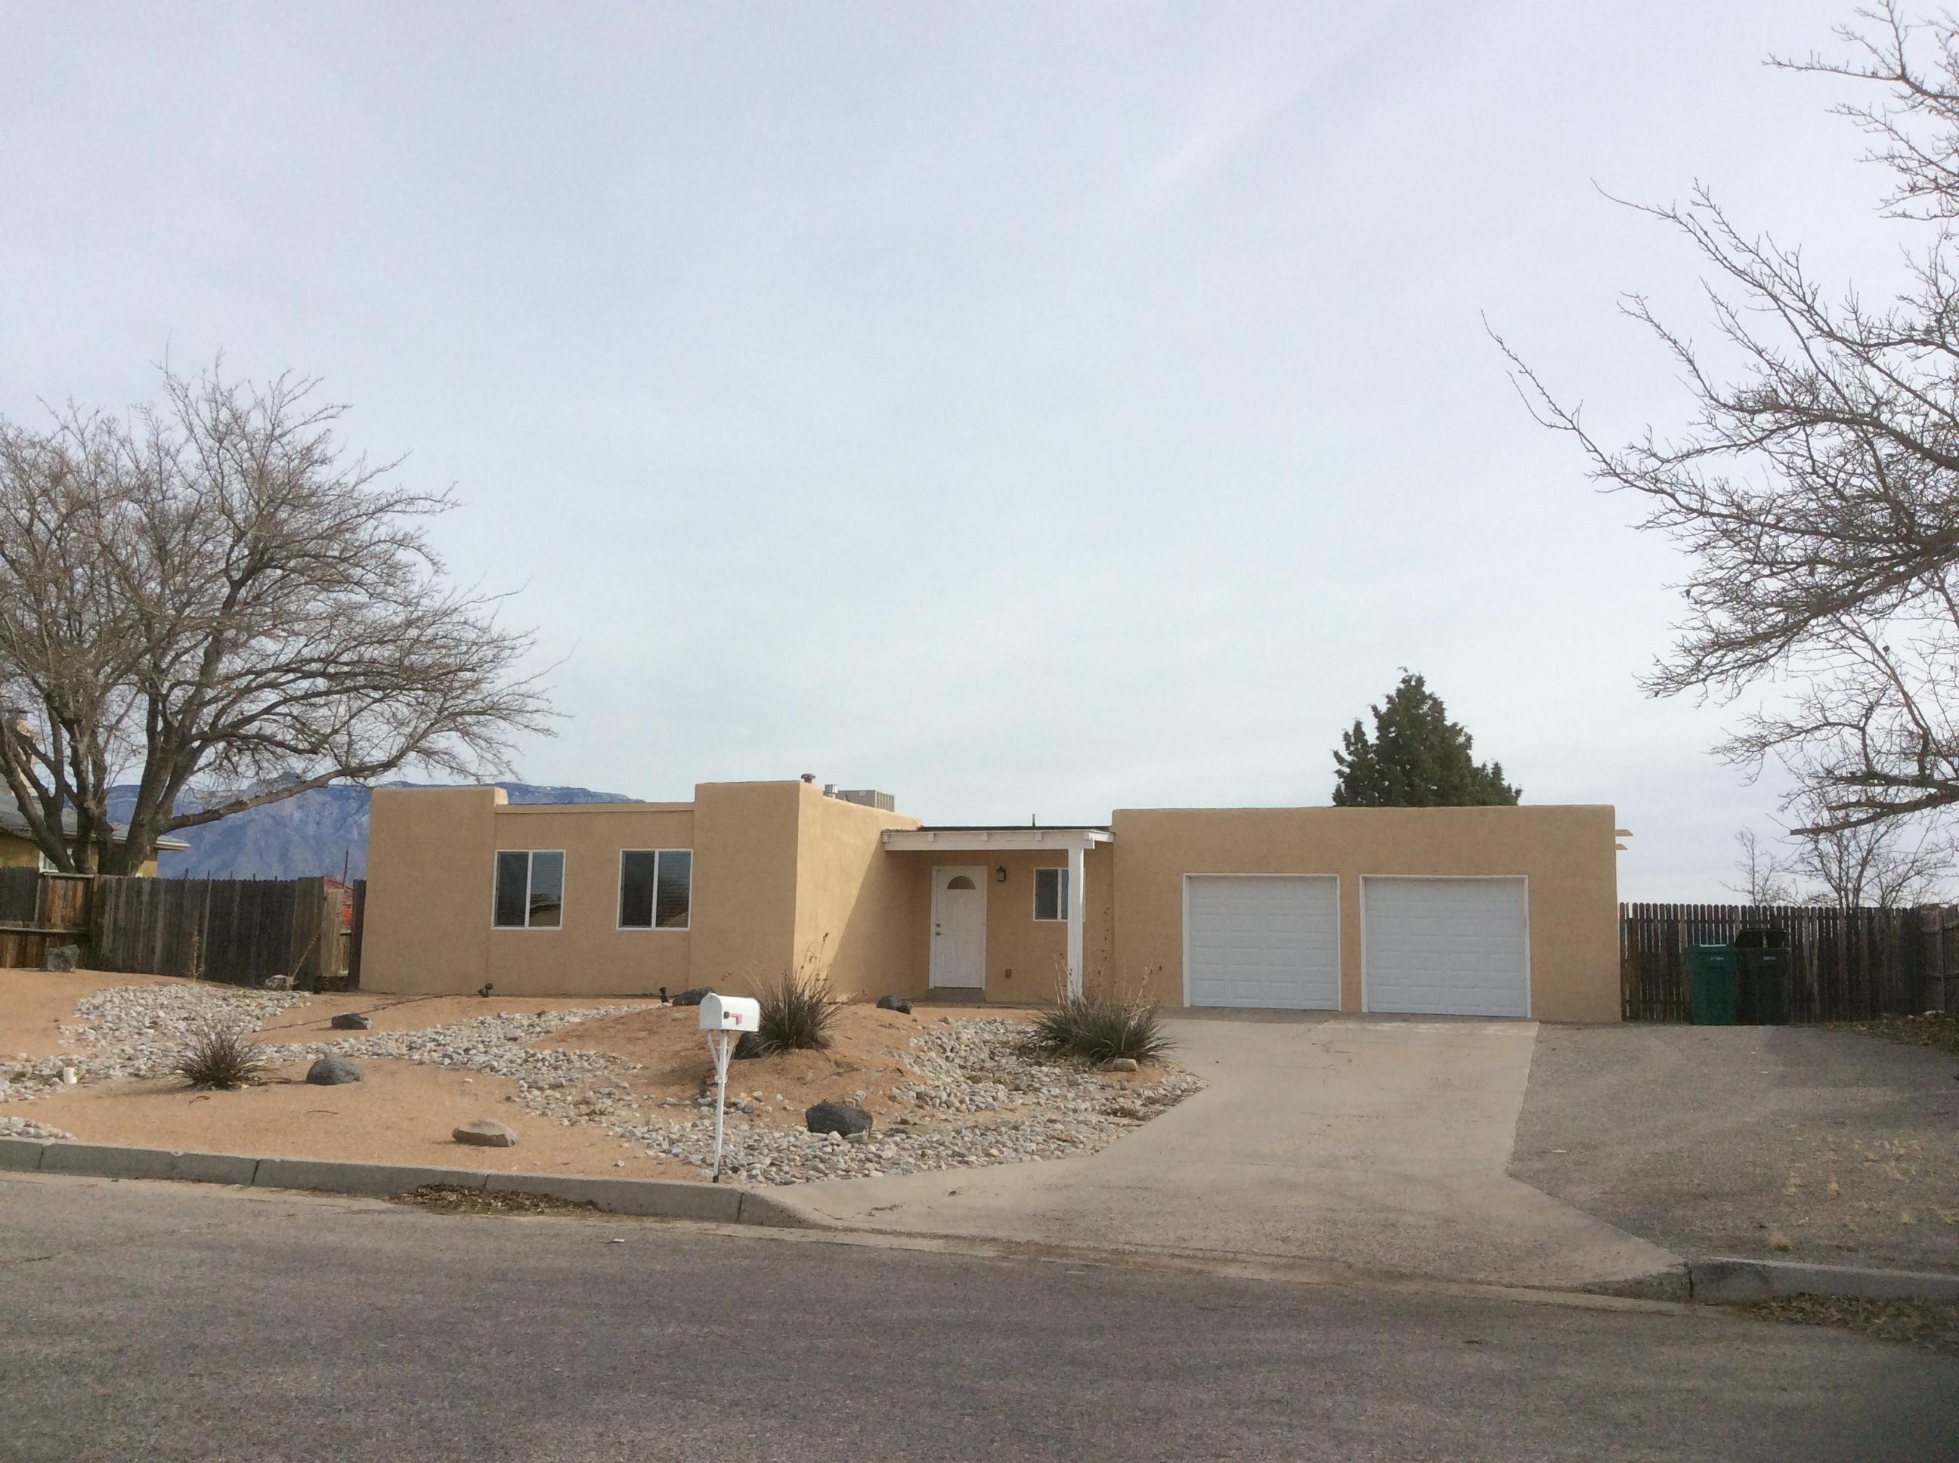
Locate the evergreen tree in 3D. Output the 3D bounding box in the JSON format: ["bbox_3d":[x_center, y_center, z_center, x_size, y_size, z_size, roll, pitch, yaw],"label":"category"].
[{"bbox_3d":[10.639,2.381,43.053,5.000,7.730,5.000,1,-7,0],"label":"evergreen tree"}]

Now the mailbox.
[{"bbox_3d":[-1.690,1.913,12.250,0.175,0.228,0.490,-3,-10,22],"label":"mailbox"}]

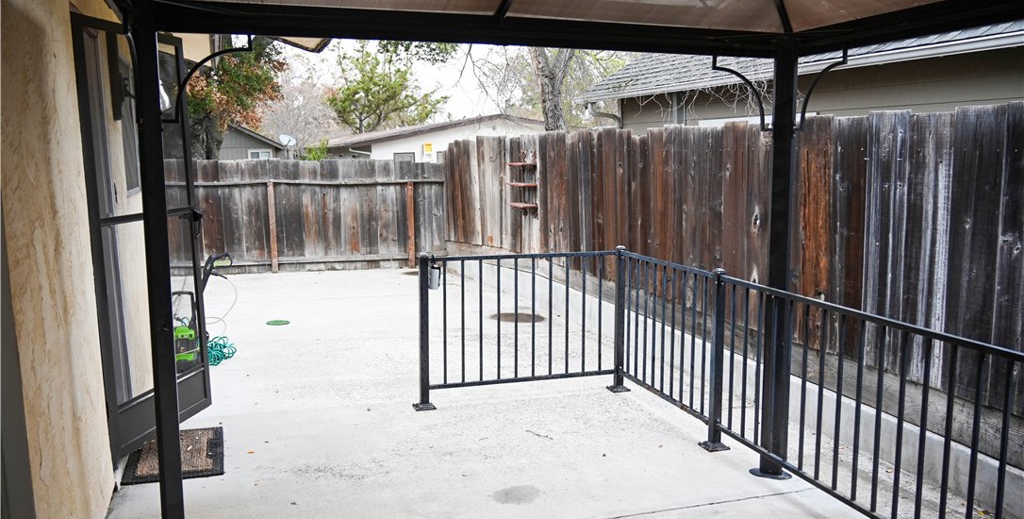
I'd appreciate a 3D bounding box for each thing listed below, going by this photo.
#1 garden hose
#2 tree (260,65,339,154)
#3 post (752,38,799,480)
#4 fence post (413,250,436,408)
[{"bbox_3d":[-2.262,0.705,6.141,0.270,0.165,0.300,-2,7,-17],"label":"garden hose"},{"bbox_3d":[-8.961,-5.340,33.432,3.800,5.700,3.800,-2,7,-17],"label":"tree"},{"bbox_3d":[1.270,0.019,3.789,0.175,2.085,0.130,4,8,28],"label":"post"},{"bbox_3d":[-0.549,0.443,4.936,0.128,0.972,0.128,-2,7,-17],"label":"fence post"}]

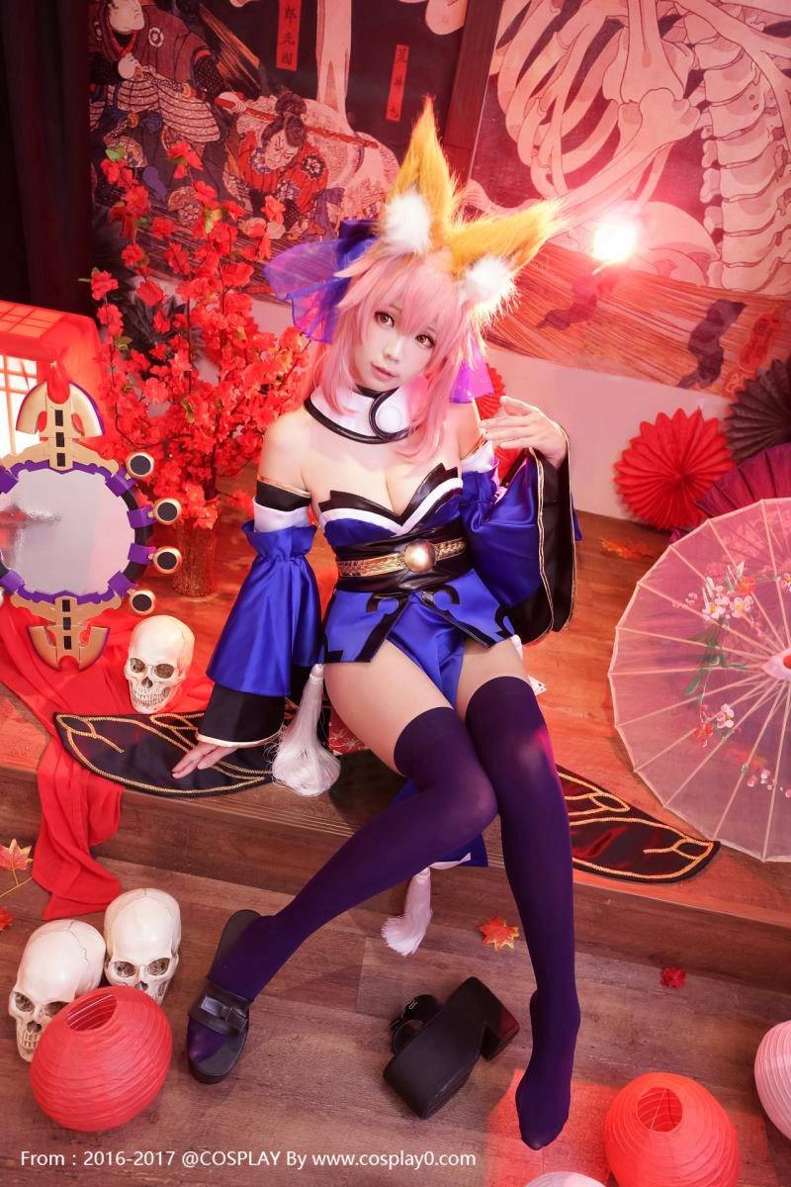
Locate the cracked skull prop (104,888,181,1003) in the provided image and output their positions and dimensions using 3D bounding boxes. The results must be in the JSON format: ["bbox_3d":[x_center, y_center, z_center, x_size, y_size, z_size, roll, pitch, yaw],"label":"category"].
[{"bbox_3d":[-0.369,0.513,1.257,0.112,0.143,0.147,3,28,-14],"label":"cracked skull prop"}]

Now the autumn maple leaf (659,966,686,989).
[{"bbox_3d":[0.467,0.635,1.434,0.050,0.022,0.050,10,27,1],"label":"autumn maple leaf"}]

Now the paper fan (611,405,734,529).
[{"bbox_3d":[0.919,-0.402,2.829,0.390,0.390,0.050,10,27,1],"label":"paper fan"}]

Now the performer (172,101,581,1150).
[{"bbox_3d":[0.026,-0.020,1.234,0.700,1.220,0.820,9,27,-2],"label":"performer"}]

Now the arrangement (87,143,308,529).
[{"bbox_3d":[-0.416,-0.503,1.819,0.480,0.800,0.440,10,27,1],"label":"arrangement"}]

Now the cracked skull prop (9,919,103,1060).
[{"bbox_3d":[-0.466,0.534,1.184,0.112,0.143,0.147,13,27,7],"label":"cracked skull prop"}]

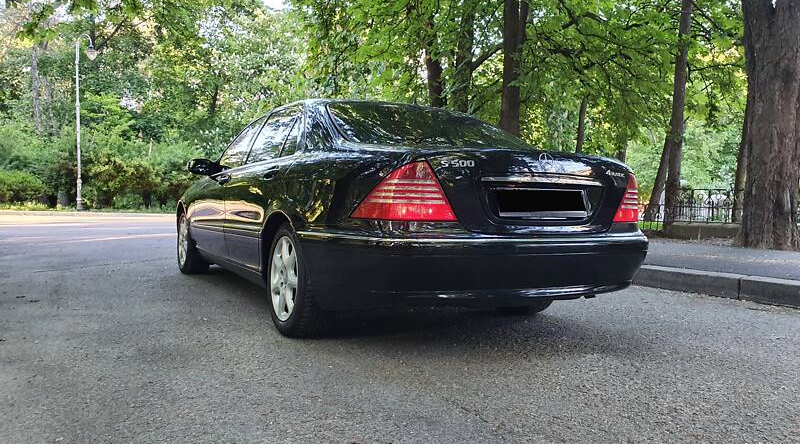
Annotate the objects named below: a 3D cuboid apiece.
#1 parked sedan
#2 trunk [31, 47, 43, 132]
[{"bbox_3d":[-0.539,-0.140,4.895,1.860,1.450,5.030,0,3,-30],"label":"parked sedan"},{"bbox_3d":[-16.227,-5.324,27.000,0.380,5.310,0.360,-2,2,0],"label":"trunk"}]

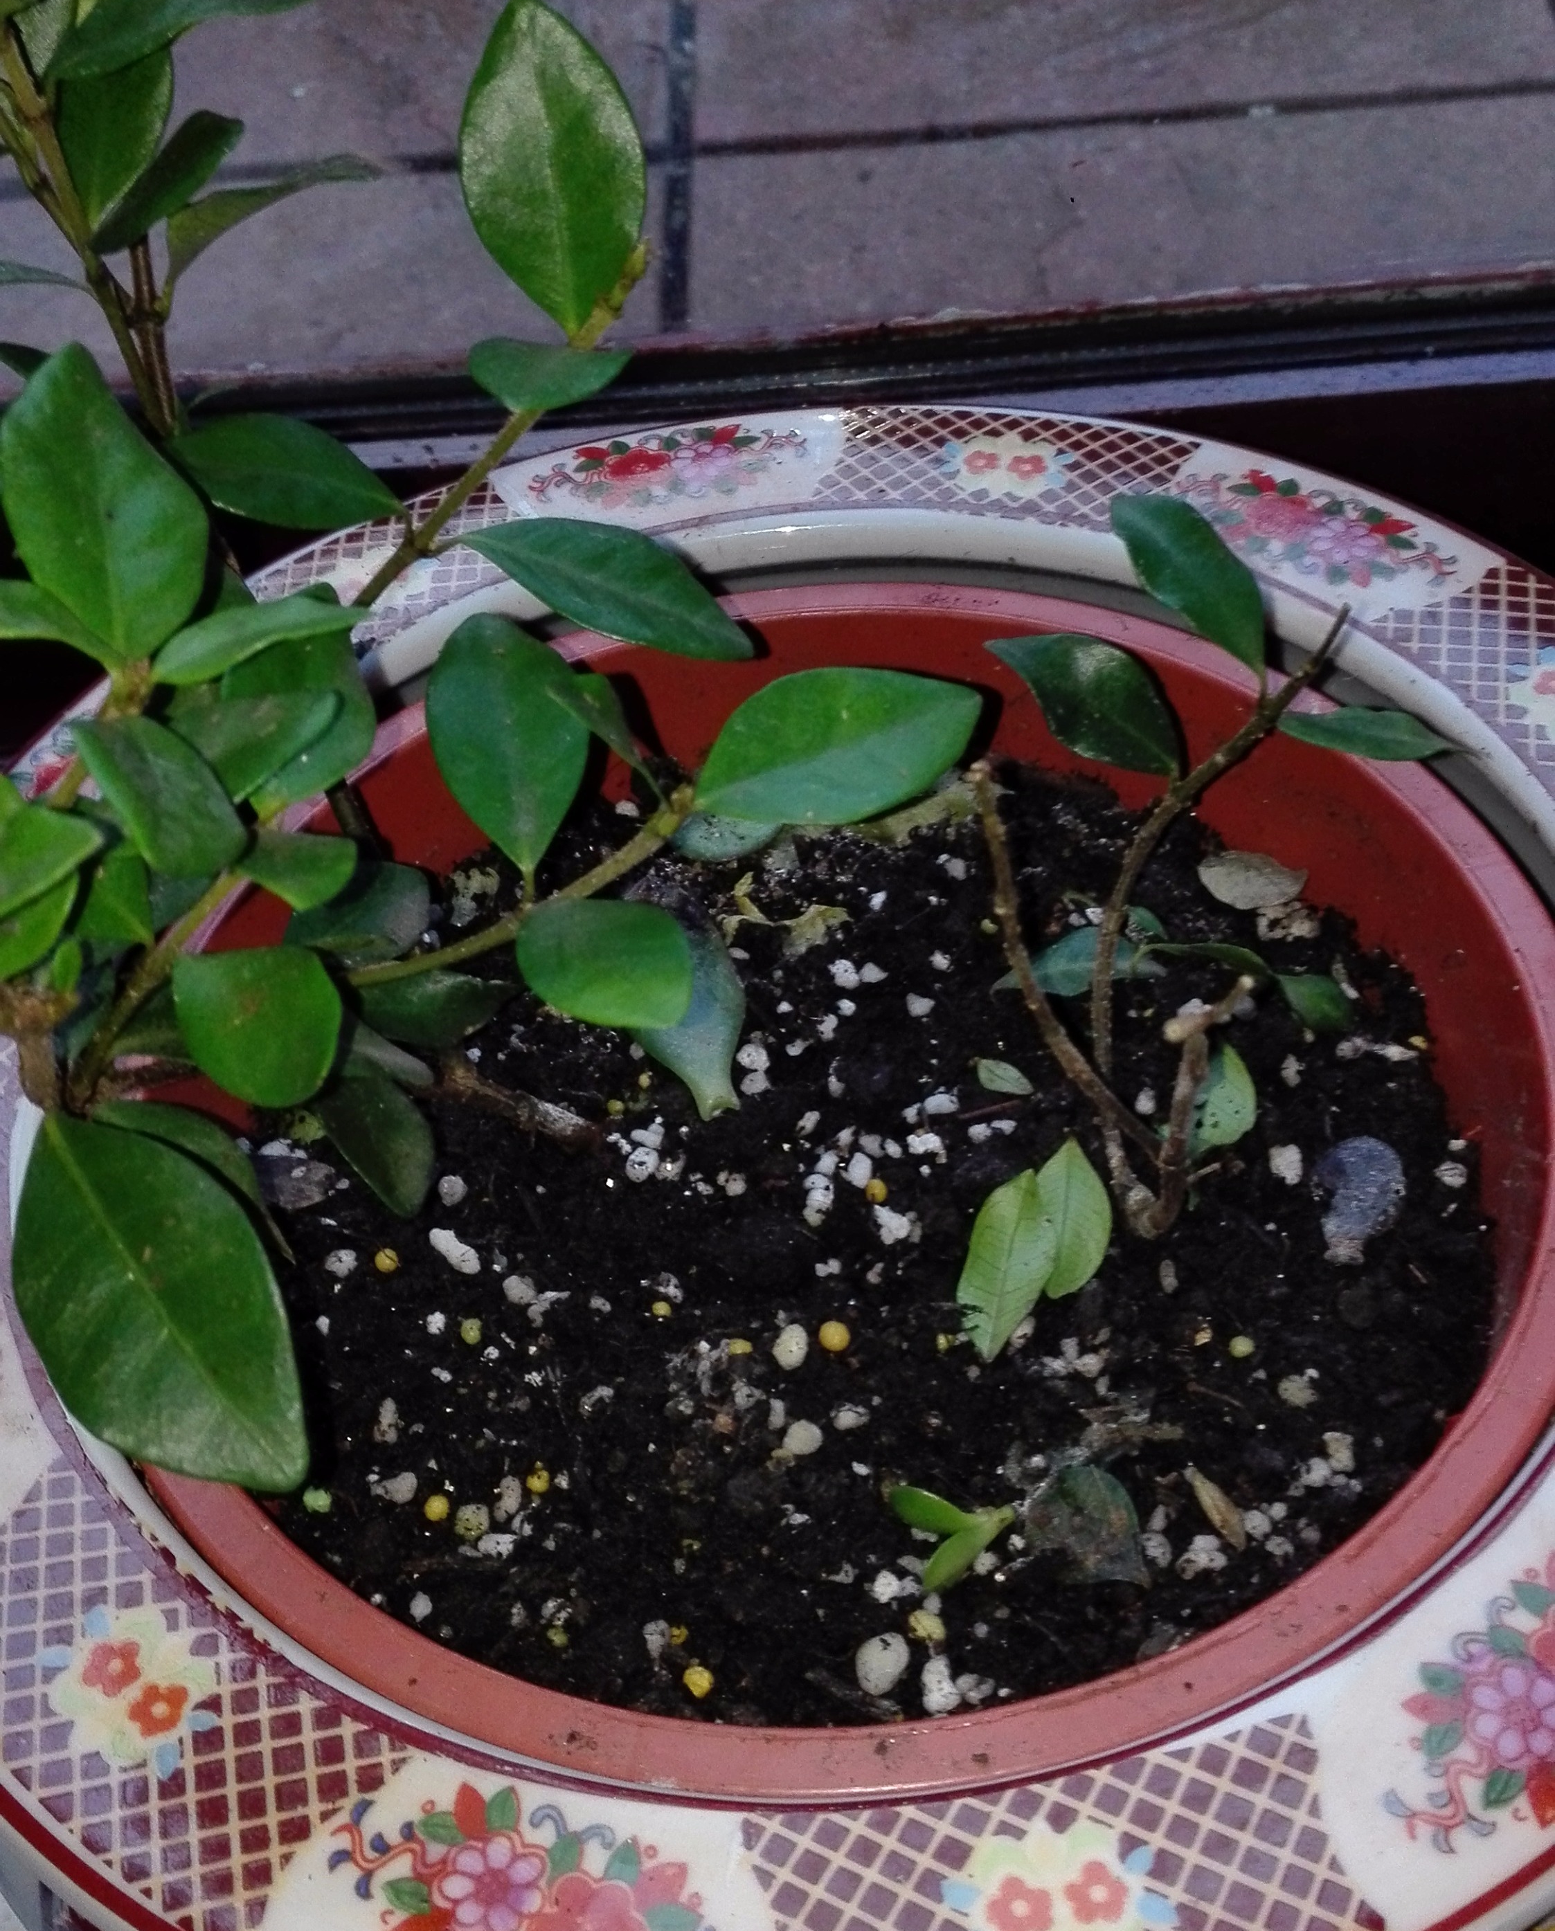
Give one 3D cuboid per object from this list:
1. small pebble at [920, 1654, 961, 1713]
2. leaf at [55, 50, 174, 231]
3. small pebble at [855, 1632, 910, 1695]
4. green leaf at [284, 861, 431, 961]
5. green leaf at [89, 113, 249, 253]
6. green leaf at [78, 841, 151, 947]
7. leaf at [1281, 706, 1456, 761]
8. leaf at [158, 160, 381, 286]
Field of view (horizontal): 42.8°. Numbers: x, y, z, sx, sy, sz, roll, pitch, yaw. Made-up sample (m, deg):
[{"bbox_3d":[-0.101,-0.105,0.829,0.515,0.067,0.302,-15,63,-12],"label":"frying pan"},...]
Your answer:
[{"bbox_3d":[0.023,0.099,0.274,0.006,0.005,0.008,-7,48,0],"label":"small pebble"},{"bbox_3d":[-0.129,-0.165,0.385,0.021,0.009,0.044,8,84,-10],"label":"leaf"},{"bbox_3d":[0.013,0.087,0.248,0.007,0.006,0.008,-12,48,-4],"label":"small pebble"},{"bbox_3d":[-0.072,-0.009,0.340,0.025,0.006,0.017,-22,57,-9],"label":"green leaf"},{"bbox_3d":[-0.080,-0.102,0.260,0.029,0.007,0.013,-27,55,25],"label":"green leaf"},{"bbox_3d":[-0.098,-0.012,0.295,0.013,0.007,0.021,-14,72,-14],"label":"green leaf"},{"bbox_3d":[0.092,-0.035,0.309,0.030,0.006,0.013,7,48,-13],"label":"leaf"},{"bbox_3d":[-0.098,-0.145,0.385,0.048,0.011,0.017,-29,10,-6],"label":"leaf"}]

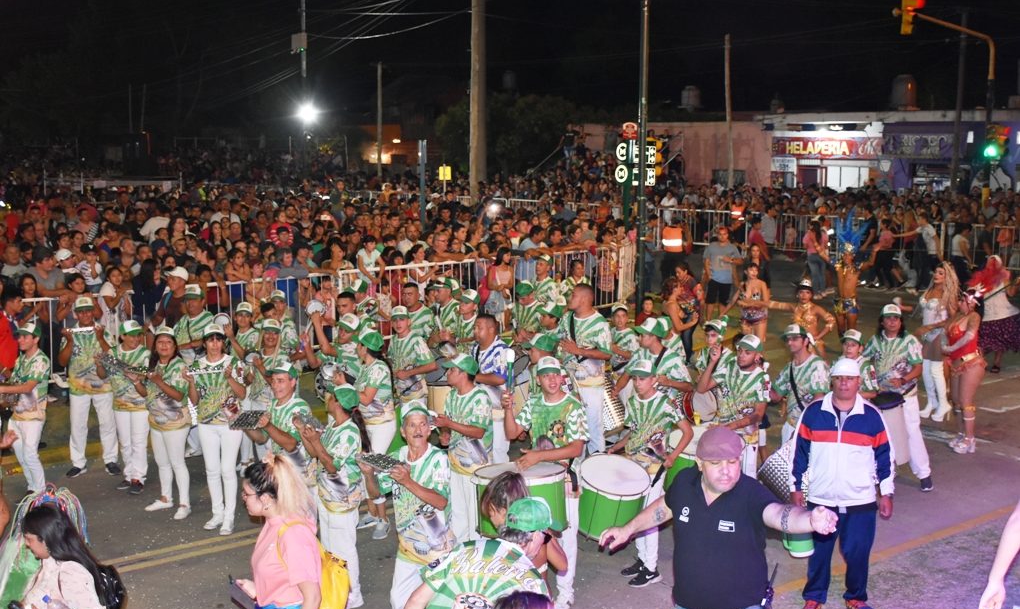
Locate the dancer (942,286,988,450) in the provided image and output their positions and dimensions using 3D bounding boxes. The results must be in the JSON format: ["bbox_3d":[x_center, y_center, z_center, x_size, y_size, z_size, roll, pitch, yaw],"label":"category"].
[{"bbox_3d":[4.824,0.687,13.500,0.420,1.660,0.420,-3,8,-21],"label":"dancer"}]

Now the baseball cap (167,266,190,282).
[{"bbox_3d":[-3.973,-0.370,15.200,0.270,0.150,0.190,-2,8,-17],"label":"baseball cap"}]

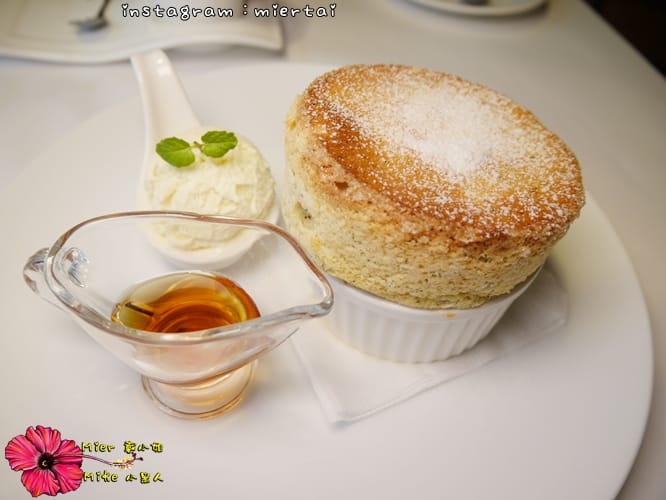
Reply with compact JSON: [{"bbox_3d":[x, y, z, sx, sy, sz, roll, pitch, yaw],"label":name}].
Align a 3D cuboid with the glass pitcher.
[{"bbox_3d":[-0.049,0.024,0.166,0.096,0.057,0.047,8,51,1],"label":"glass pitcher"}]

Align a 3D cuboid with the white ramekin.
[{"bbox_3d":[0.032,-0.005,0.208,0.098,0.041,0.098,7,51,0],"label":"white ramekin"}]

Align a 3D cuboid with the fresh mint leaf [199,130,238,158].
[{"bbox_3d":[-0.044,-0.040,0.191,0.015,0.004,0.012,6,75,-8],"label":"fresh mint leaf"}]

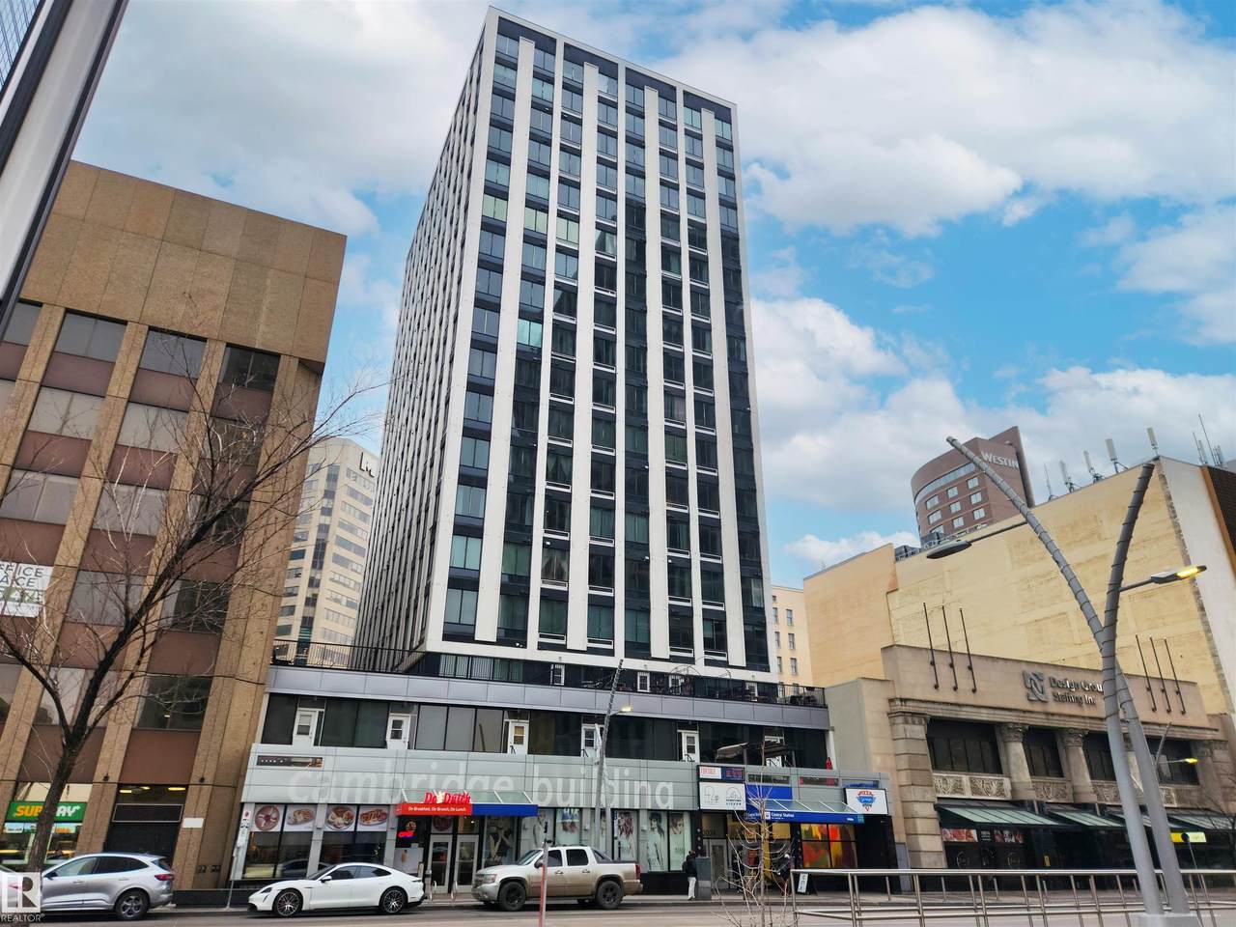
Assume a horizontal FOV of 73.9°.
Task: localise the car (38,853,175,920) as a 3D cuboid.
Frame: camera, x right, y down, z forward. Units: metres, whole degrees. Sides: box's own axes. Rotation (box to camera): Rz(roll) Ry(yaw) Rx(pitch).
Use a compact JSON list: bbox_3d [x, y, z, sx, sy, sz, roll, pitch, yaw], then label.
[{"bbox_3d":[-14.769,11.577,22.609,4.580,1.670,1.880,11,-26,-22],"label":"car"}]

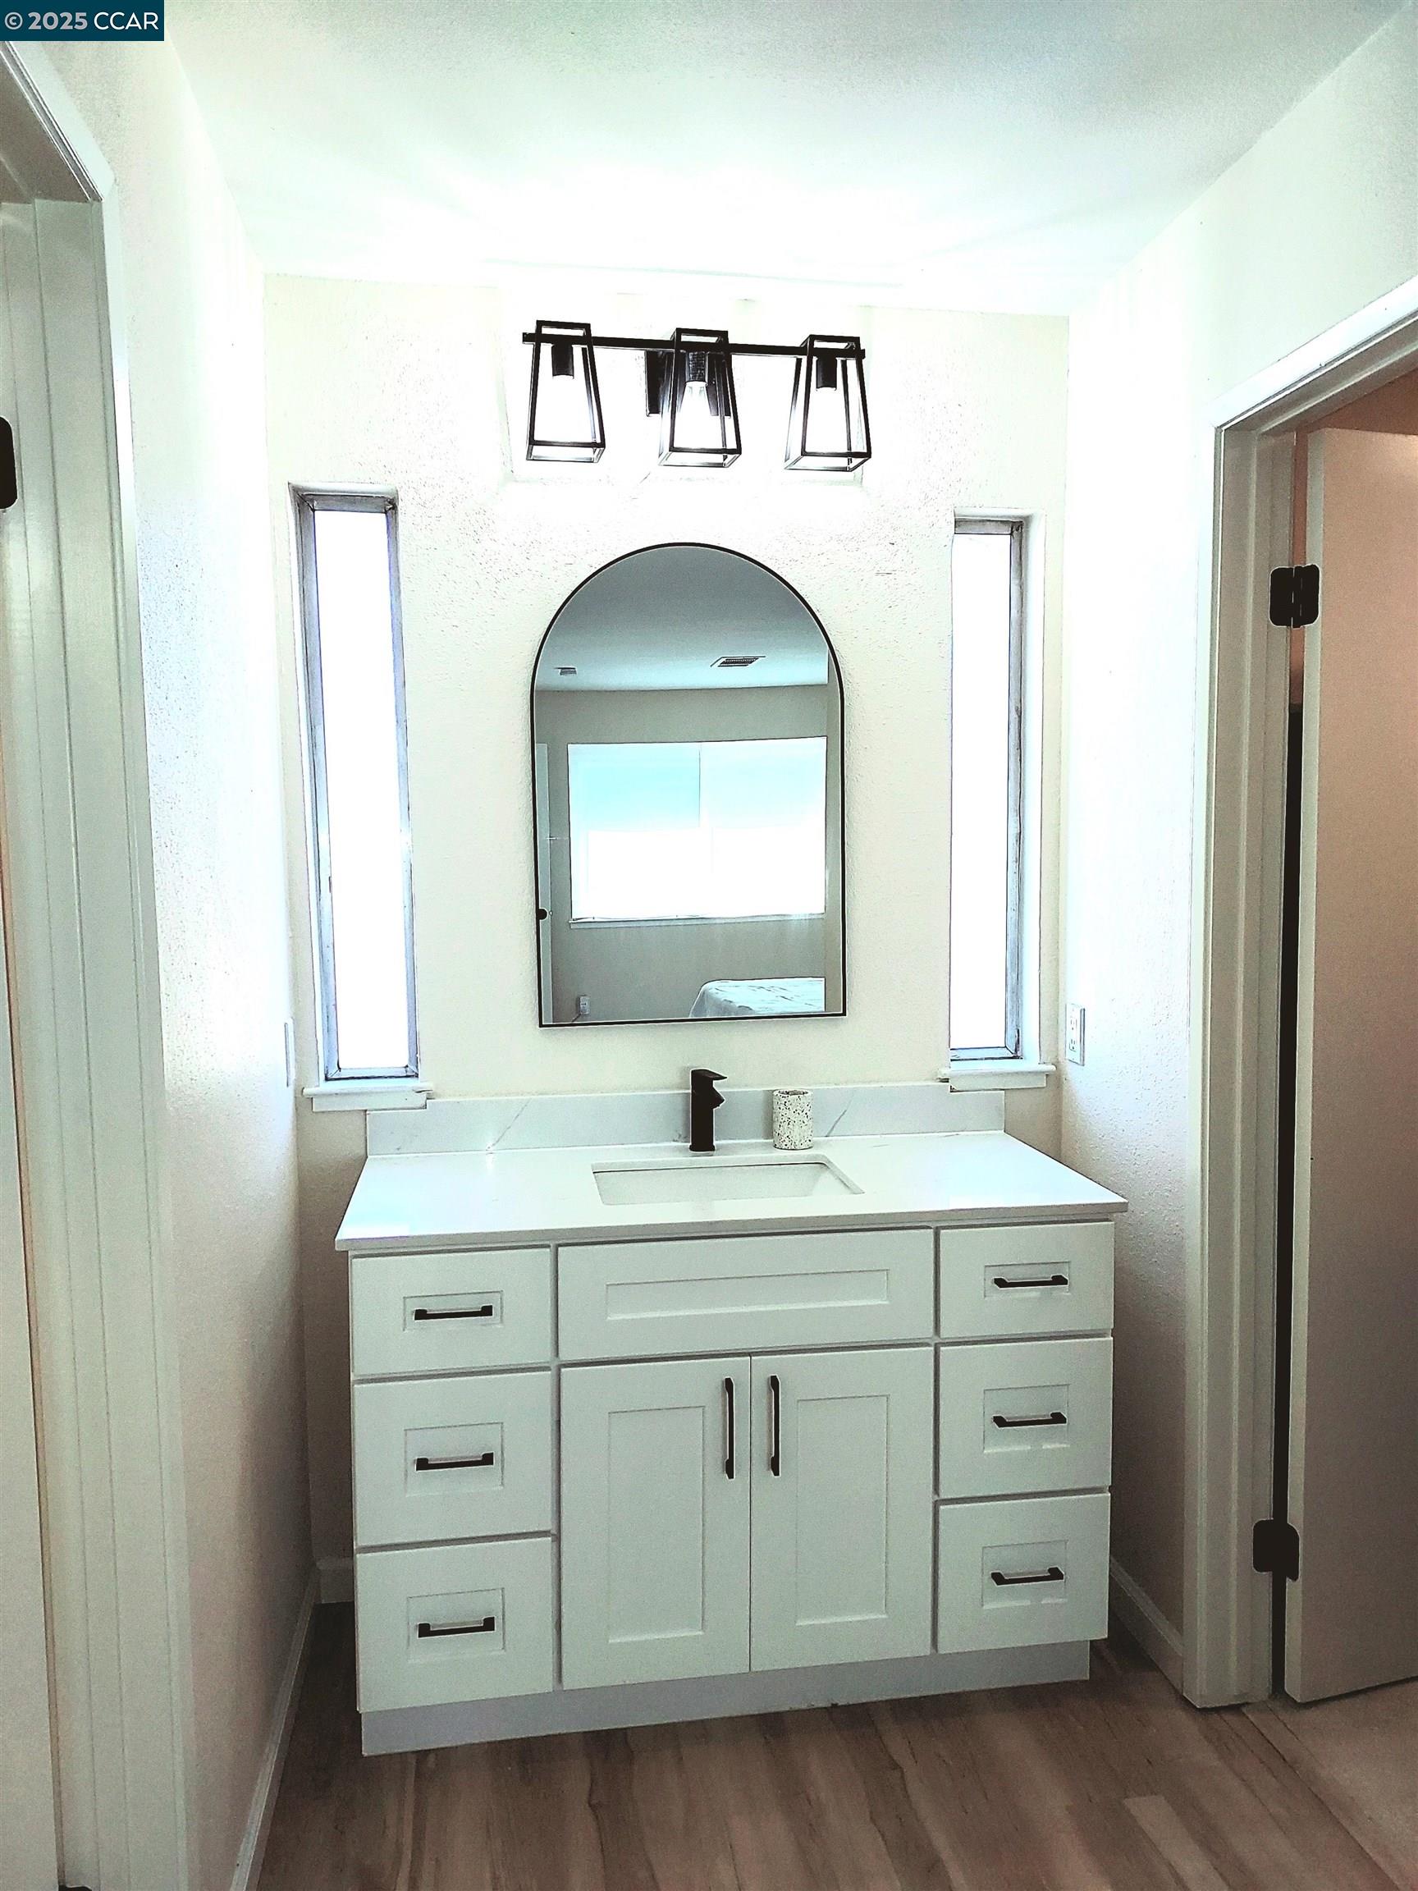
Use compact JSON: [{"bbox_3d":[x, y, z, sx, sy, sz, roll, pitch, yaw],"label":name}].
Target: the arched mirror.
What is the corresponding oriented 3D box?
[{"bbox_3d":[-0.034,-0.308,2.520,0.600,0.911,0.025,-1,4,-9],"label":"arched mirror"}]

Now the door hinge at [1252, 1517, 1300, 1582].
[{"bbox_3d":[0.937,1.001,2.160,0.069,0.090,0.036,0,4,3],"label":"door hinge"}]

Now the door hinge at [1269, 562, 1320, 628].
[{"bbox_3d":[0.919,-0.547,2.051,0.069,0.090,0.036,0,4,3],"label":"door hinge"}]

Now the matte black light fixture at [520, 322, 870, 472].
[{"bbox_3d":[-0.025,-0.978,2.387,0.617,0.215,0.195,-1,4,-9],"label":"matte black light fixture"}]

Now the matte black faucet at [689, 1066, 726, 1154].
[{"bbox_3d":[-0.004,0.317,2.465,0.046,0.158,0.170,-1,4,-9],"label":"matte black faucet"}]

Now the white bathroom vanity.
[{"bbox_3d":[0.024,0.786,2.329,1.250,0.933,0.568,-1,4,-9],"label":"white bathroom vanity"}]

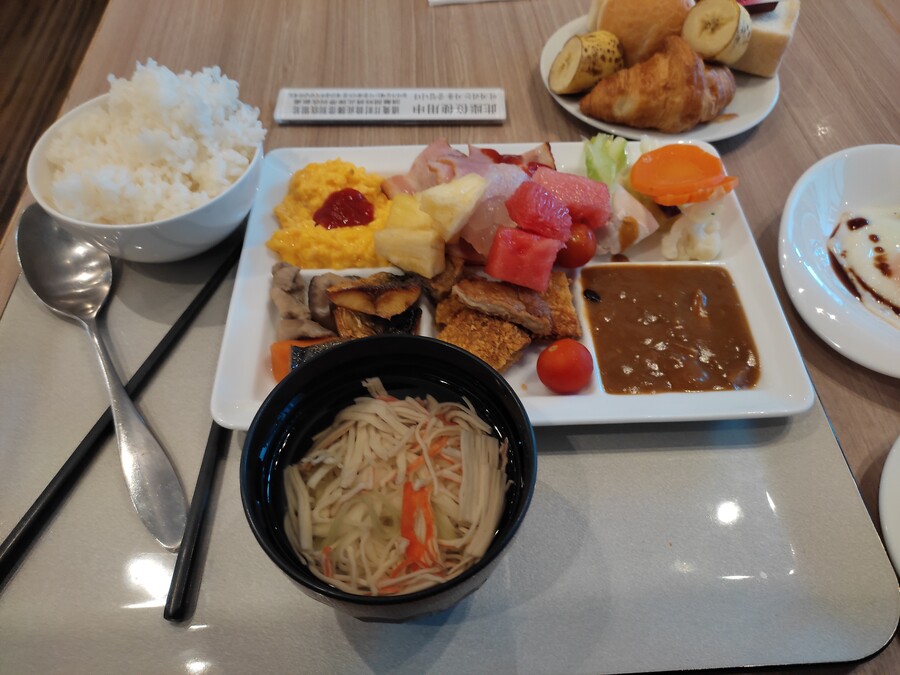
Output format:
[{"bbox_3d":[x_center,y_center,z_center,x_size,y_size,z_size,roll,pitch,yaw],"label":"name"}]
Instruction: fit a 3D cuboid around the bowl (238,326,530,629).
[{"bbox_3d":[-0.021,0.060,0.263,0.102,0.068,0.102,0,54,0],"label":"bowl"}]

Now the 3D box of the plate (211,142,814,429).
[{"bbox_3d":[0.027,-0.032,0.359,0.271,0.022,0.190,-1,54,-1],"label":"plate"}]

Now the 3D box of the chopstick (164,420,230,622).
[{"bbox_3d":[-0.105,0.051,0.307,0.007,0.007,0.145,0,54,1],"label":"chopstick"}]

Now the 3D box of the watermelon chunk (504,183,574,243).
[{"bbox_3d":[0.045,-0.063,0.341,0.032,0.023,0.023,29,59,20],"label":"watermelon chunk"}]

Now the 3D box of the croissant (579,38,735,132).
[{"bbox_3d":[0.128,-0.155,0.418,0.096,0.050,0.062,-7,54,-5],"label":"croissant"}]

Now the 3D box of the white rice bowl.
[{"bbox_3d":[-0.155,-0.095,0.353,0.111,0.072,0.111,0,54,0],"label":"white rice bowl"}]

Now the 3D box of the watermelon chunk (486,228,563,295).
[{"bbox_3d":[0.035,-0.037,0.326,0.030,0.024,0.023,15,55,11],"label":"watermelon chunk"}]

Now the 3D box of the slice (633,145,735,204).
[{"bbox_3d":[0.127,-0.088,0.369,0.056,0.017,0.044,0,54,0],"label":"slice"}]

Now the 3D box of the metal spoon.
[{"bbox_3d":[-0.172,0.005,0.329,0.055,0.024,0.227,-26,60,-18],"label":"metal spoon"}]

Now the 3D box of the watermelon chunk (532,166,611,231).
[{"bbox_3d":[0.063,-0.071,0.349,0.039,0.025,0.026,15,55,11],"label":"watermelon chunk"}]

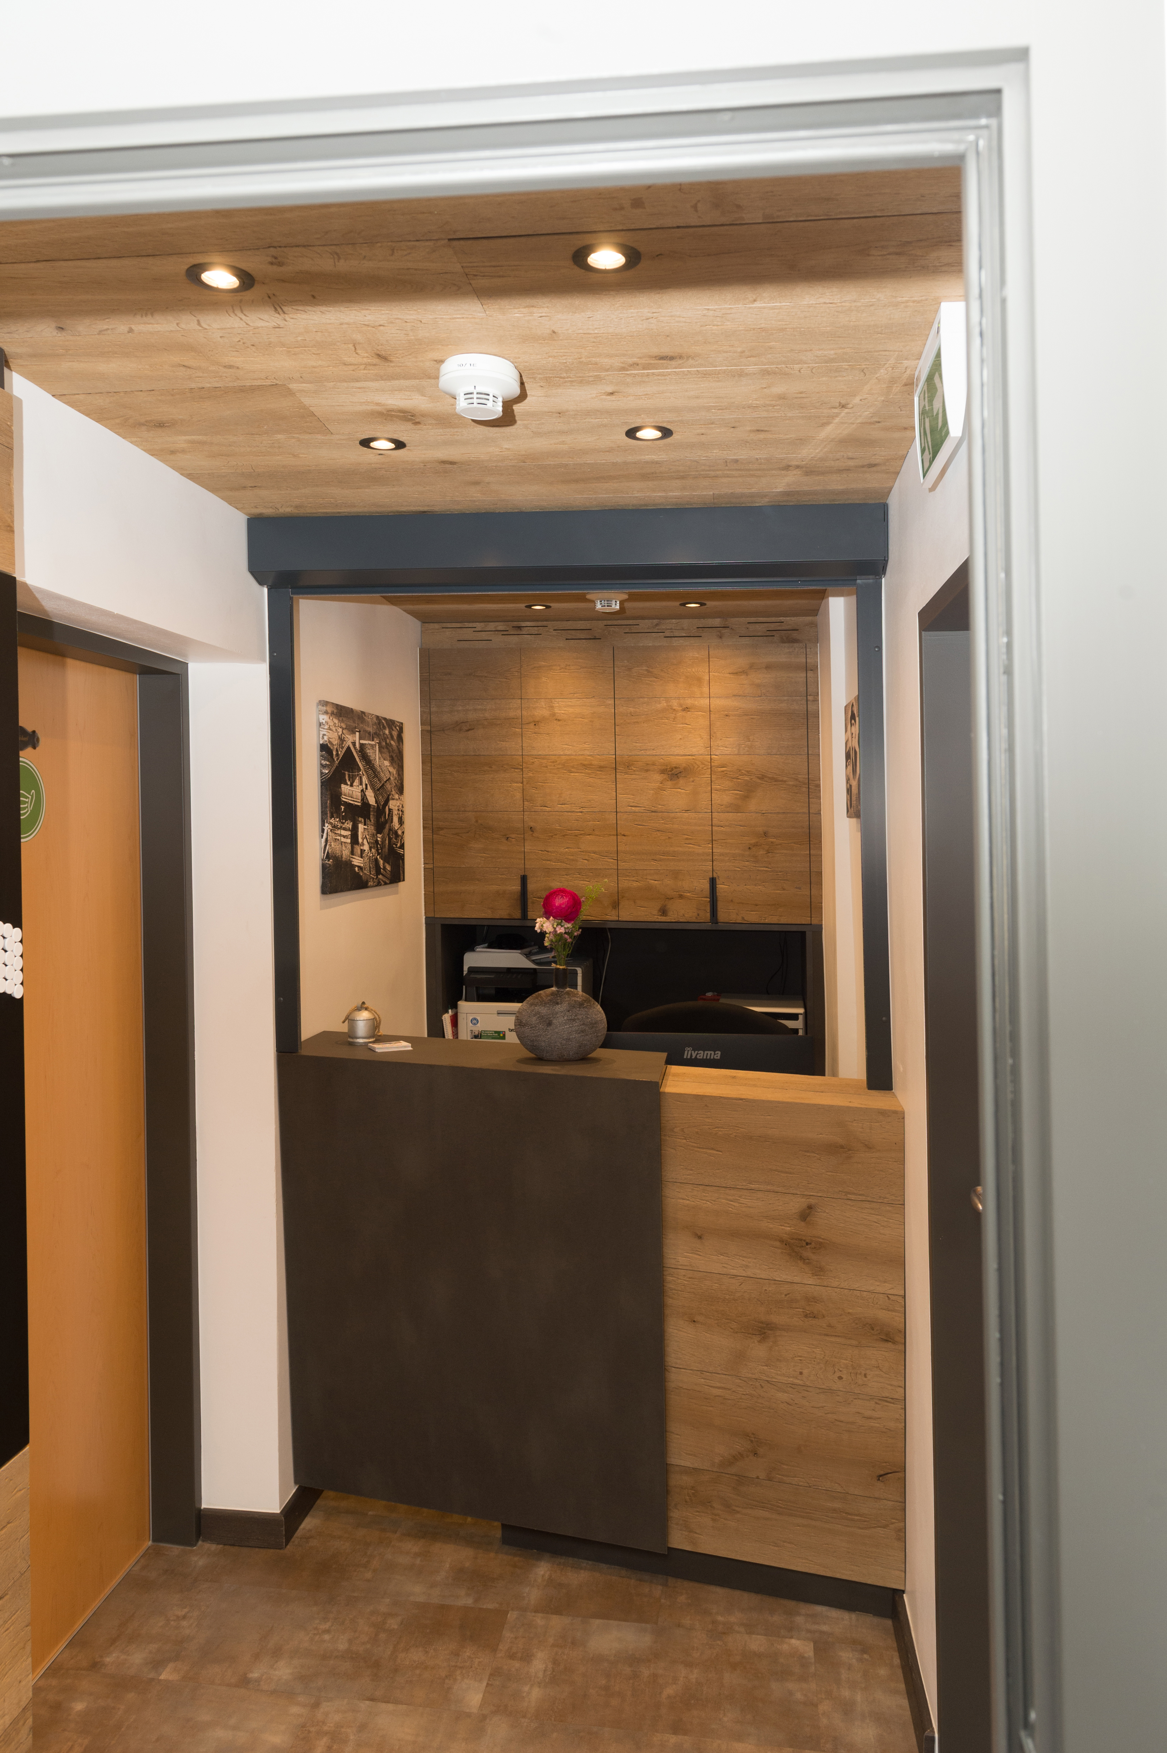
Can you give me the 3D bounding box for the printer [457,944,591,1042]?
[{"bbox_3d":[-0.183,0.458,4.122,0.410,0.410,0.440,0,2,9],"label":"printer"}]

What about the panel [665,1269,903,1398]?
[{"bbox_3d":[0.423,0.963,2.480,0.500,0.218,0.030,0,2,17],"label":"panel"}]

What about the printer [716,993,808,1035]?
[{"bbox_3d":[0.605,0.538,3.952,0.285,0.250,0.350,0,2,9],"label":"printer"}]

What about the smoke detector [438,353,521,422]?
[{"bbox_3d":[-0.153,-0.715,1.723,0.118,0.064,0.118,0,2,0],"label":"smoke detector"}]

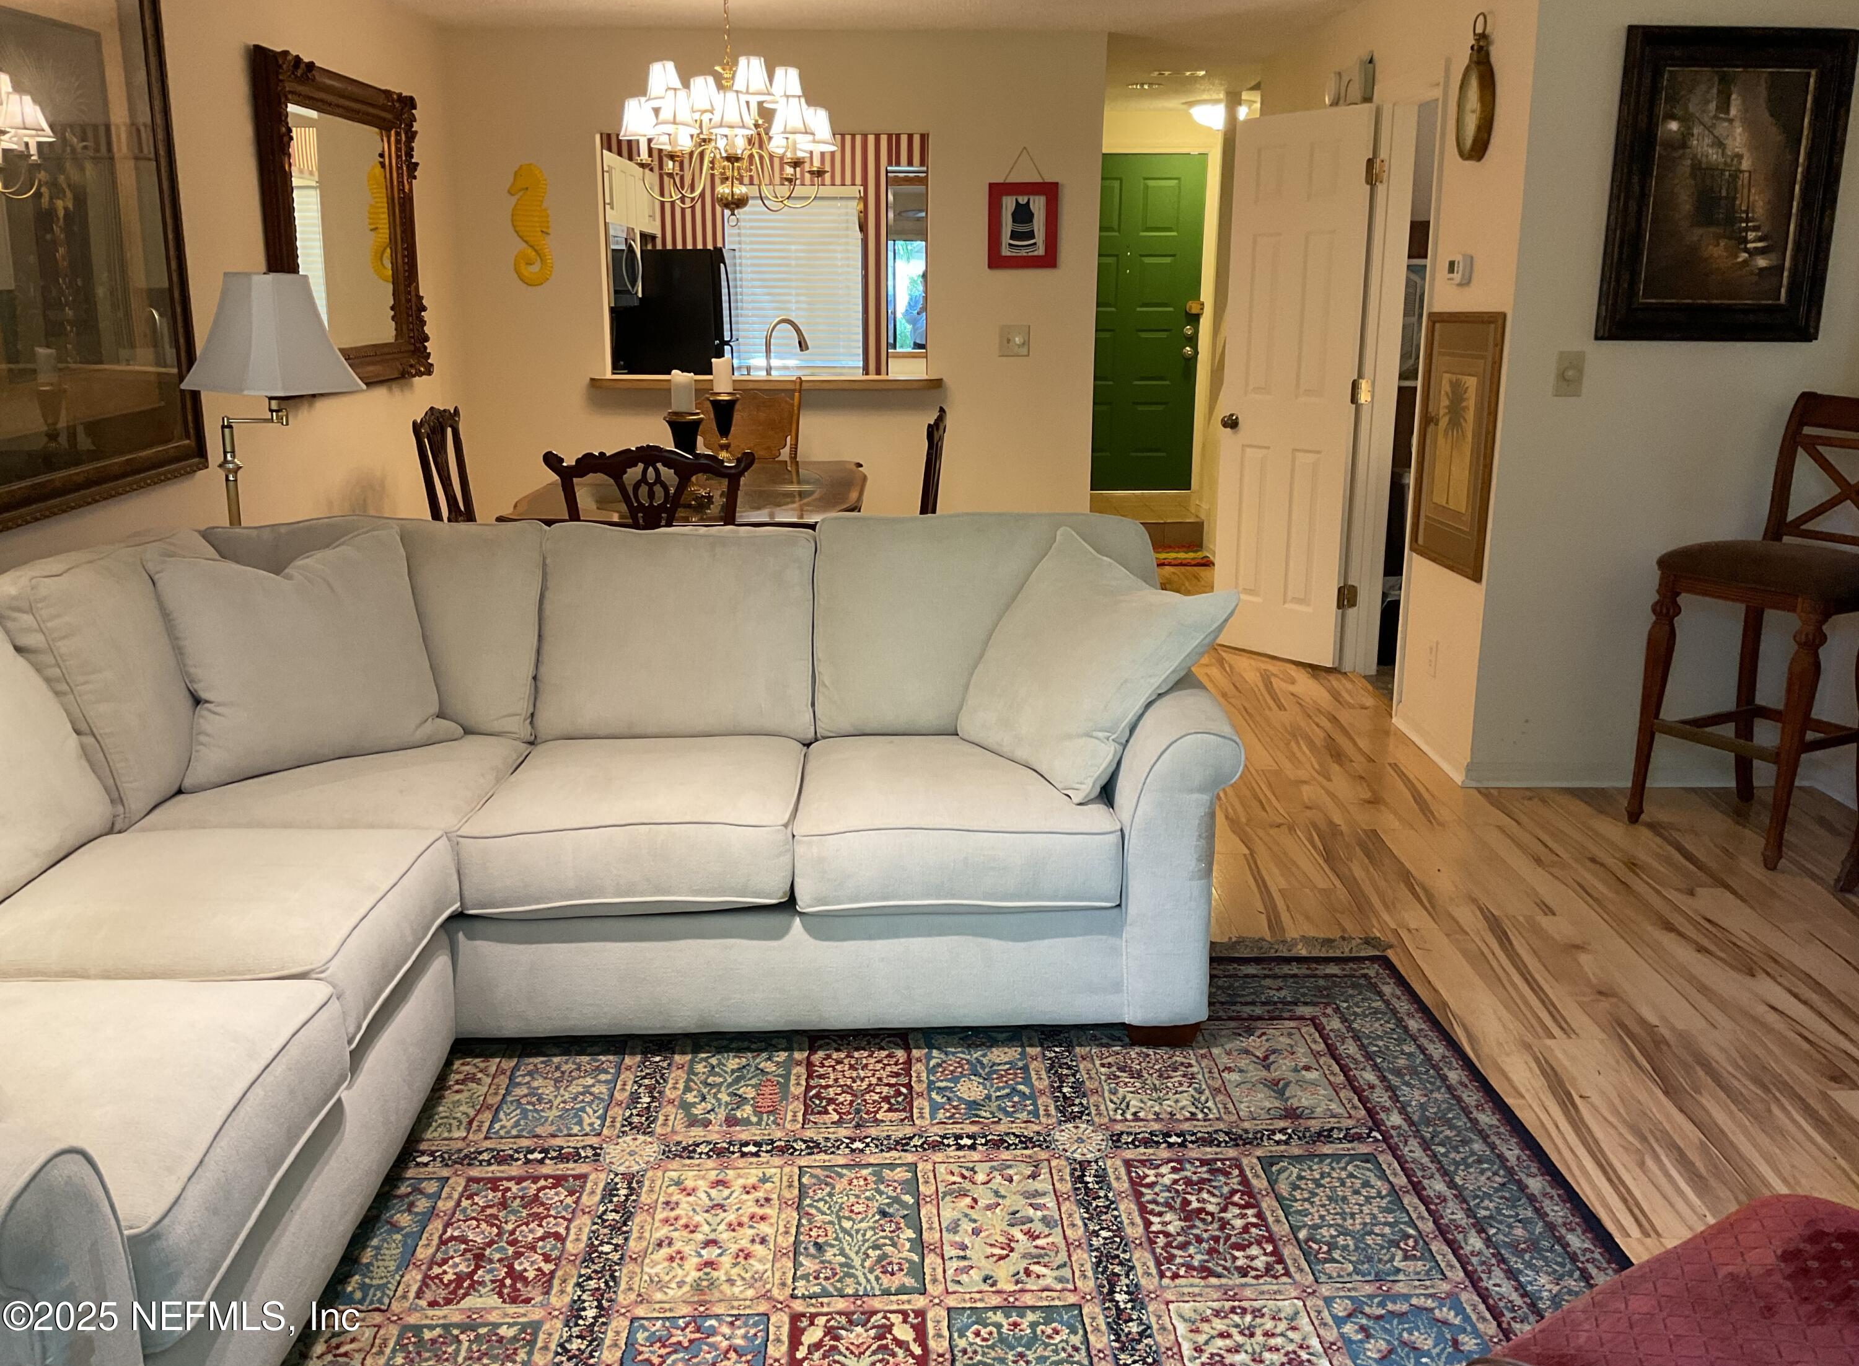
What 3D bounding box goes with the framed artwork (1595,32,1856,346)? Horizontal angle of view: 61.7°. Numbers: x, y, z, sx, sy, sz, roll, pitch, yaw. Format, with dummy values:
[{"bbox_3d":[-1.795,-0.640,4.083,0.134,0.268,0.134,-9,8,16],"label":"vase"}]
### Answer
[{"bbox_3d":[2.118,-1.322,4.163,0.607,0.796,0.040,0,14,-1],"label":"framed artwork"}]

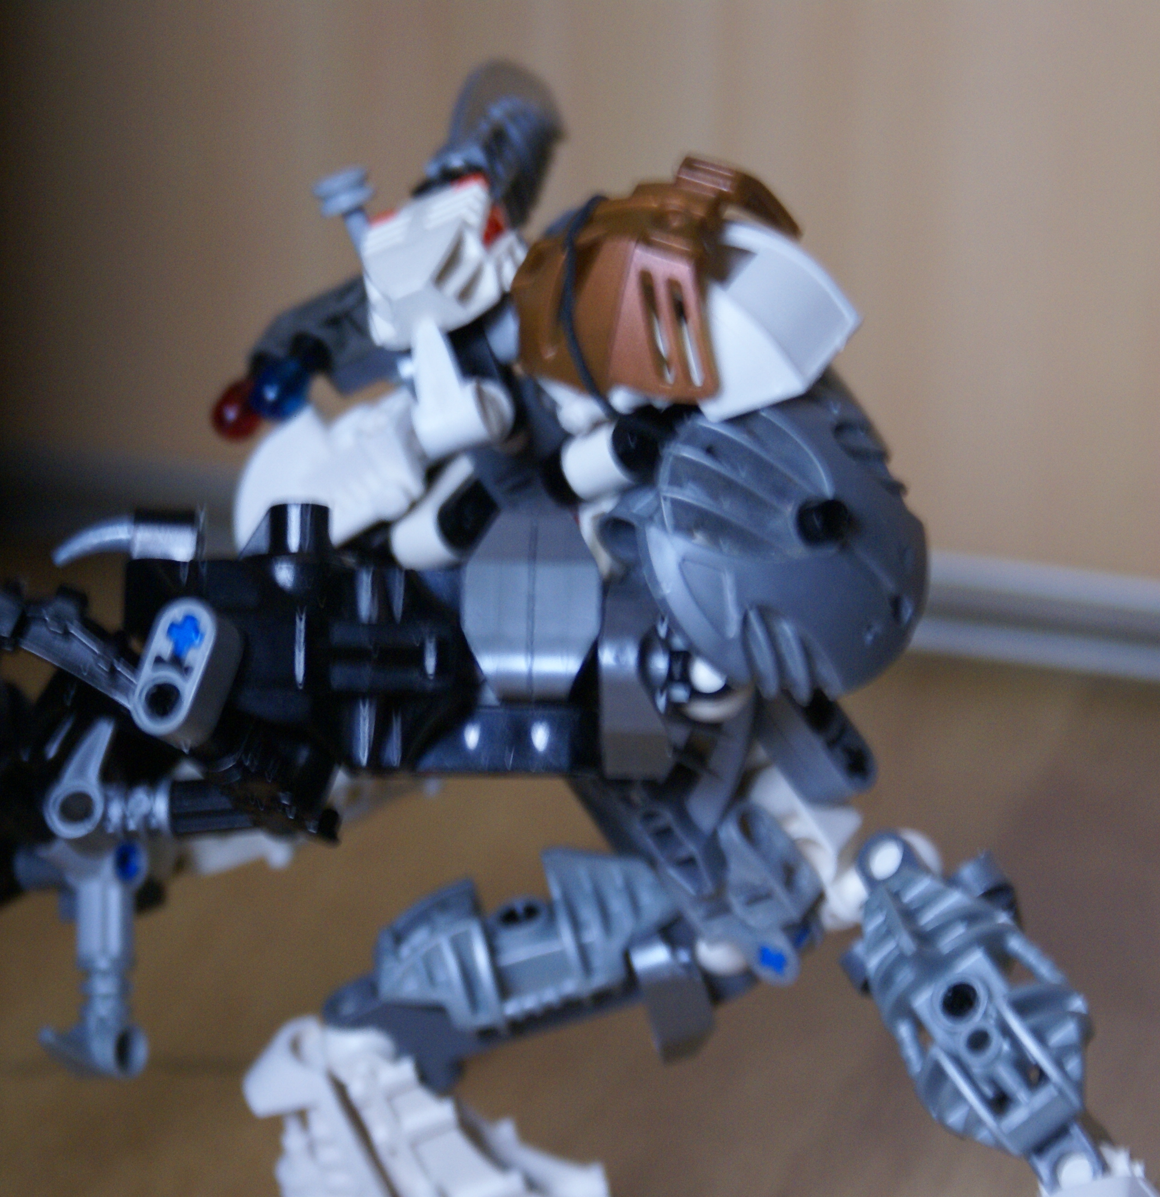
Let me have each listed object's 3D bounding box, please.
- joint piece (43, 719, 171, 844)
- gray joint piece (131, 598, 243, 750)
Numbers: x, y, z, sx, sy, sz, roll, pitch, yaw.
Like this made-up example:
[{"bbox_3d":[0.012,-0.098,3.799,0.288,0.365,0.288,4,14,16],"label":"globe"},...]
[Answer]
[{"bbox_3d":[-0.054,0.022,0.615,0.014,0.015,0.008,-4,-15,20],"label":"joint piece"},{"bbox_3d":[-0.045,0.009,0.596,0.007,0.015,0.008,17,-7,24],"label":"gray joint piece"}]

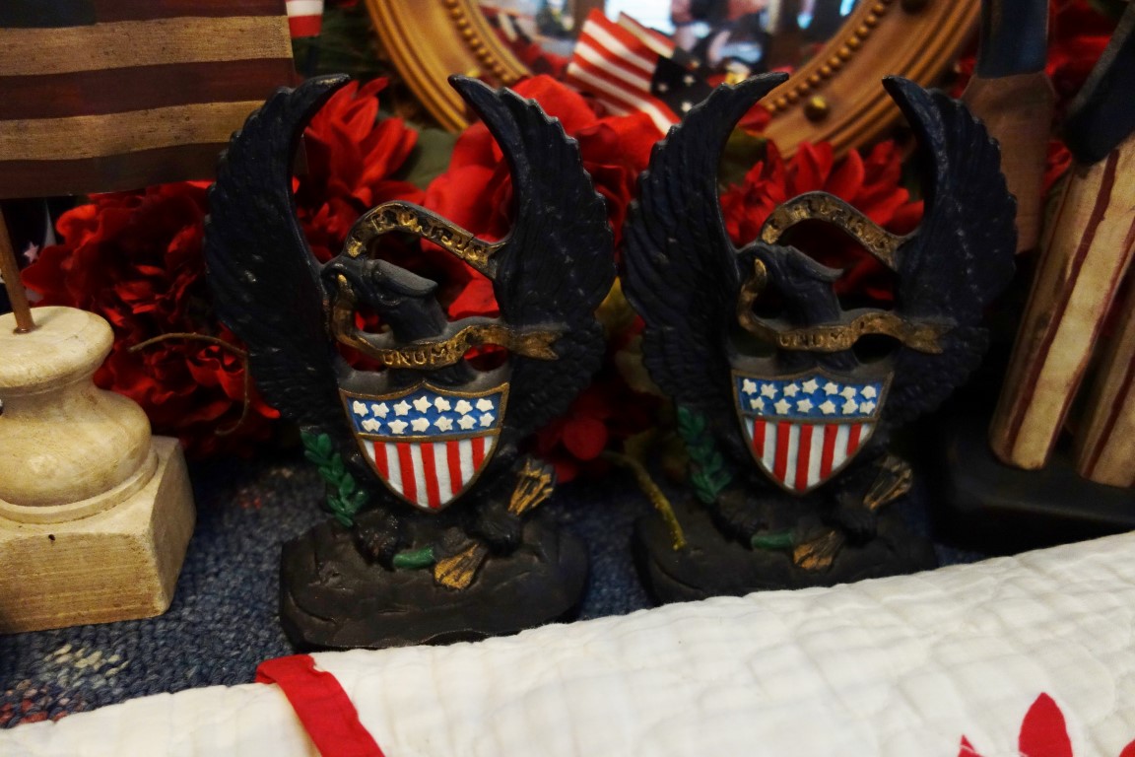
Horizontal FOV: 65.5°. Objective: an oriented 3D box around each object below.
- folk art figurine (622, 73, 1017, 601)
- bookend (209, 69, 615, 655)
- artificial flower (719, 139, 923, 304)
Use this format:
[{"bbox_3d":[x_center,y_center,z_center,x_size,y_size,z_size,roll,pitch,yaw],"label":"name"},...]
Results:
[{"bbox_3d":[0.085,-0.004,0.306,0.132,0.189,0.054,0,26,-1],"label":"folk art figurine"},{"bbox_3d":[-0.048,0.001,0.295,0.132,0.189,0.054,-4,26,-8],"label":"bookend"},{"bbox_3d":[0.108,-0.065,0.375,0.094,0.083,0.070,4,26,7],"label":"artificial flower"}]

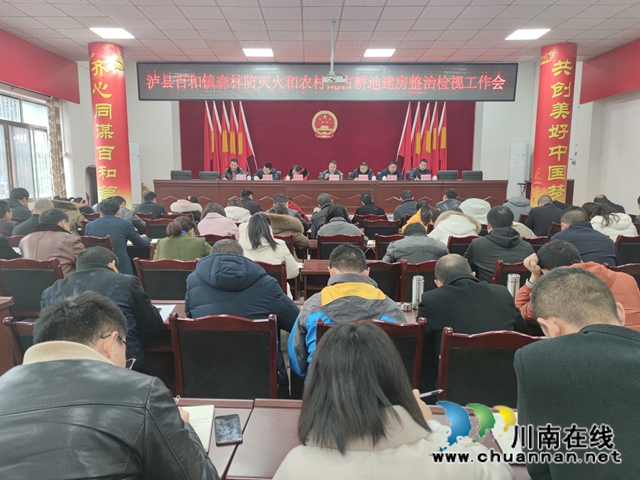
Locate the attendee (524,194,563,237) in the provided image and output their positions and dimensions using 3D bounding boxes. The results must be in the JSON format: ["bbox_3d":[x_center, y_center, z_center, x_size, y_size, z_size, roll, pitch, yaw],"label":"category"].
[{"bbox_3d":[2.952,0.011,6.067,0.540,1.243,0.750,0,8,0],"label":"attendee"}]

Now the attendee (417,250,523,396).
[{"bbox_3d":[0.674,0.654,2.184,0.530,1.170,0.780,0,8,-1],"label":"attendee"}]

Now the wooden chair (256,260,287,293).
[{"bbox_3d":[-0.467,0.585,3.405,0.460,0.950,0.540,0,9,-1],"label":"wooden chair"}]

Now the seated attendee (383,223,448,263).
[{"bbox_3d":[0.710,0.459,3.514,0.520,1.180,0.780,0,8,-1],"label":"seated attendee"}]

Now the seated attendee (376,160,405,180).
[{"bbox_3d":[1.520,-1.111,9.541,0.580,1.150,0.750,0,9,0],"label":"seated attendee"}]

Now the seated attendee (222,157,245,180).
[{"bbox_3d":[-1.712,-0.978,8.837,0.540,1.270,0.750,0,8,0],"label":"seated attendee"}]

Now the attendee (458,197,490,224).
[{"bbox_3d":[1.960,0.082,5.813,0.480,1.280,0.750,0,8,-1],"label":"attendee"}]

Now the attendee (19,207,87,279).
[{"bbox_3d":[-1.976,0.374,3.488,0.540,1.247,0.750,0,8,0],"label":"attendee"}]

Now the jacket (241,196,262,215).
[{"bbox_3d":[-1.085,-0.303,6.940,0.460,0.690,0.460,2,8,11],"label":"jacket"}]

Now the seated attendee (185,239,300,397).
[{"bbox_3d":[-0.380,0.598,2.355,0.570,1.200,0.760,0,9,3],"label":"seated attendee"}]

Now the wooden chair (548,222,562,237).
[{"bbox_3d":[2.990,0.231,5.647,0.460,0.950,0.530,0,9,0],"label":"wooden chair"}]

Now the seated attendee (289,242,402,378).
[{"bbox_3d":[0.126,0.584,2.292,0.580,1.174,0.750,0,8,0],"label":"seated attendee"}]

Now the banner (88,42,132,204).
[{"bbox_3d":[-4.439,-1.969,9.463,0.670,4.080,0.670,0,9,-1],"label":"banner"}]

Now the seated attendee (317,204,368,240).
[{"bbox_3d":[0.223,0.229,4.868,0.530,1.210,0.750,0,9,-1],"label":"seated attendee"}]

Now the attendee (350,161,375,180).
[{"bbox_3d":[0.974,-1.210,10.335,0.600,1.160,0.750,0,9,-1],"label":"attendee"}]

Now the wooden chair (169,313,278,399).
[{"bbox_3d":[-0.409,0.745,2.199,0.460,0.960,0.520,1,8,2],"label":"wooden chair"}]

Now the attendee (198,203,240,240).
[{"bbox_3d":[-1.011,0.248,4.642,0.470,1.270,0.750,0,8,-1],"label":"attendee"}]

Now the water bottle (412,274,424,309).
[{"bbox_3d":[0.586,0.304,2.638,0.069,0.214,0.069,0,8,-1],"label":"water bottle"}]

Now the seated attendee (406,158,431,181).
[{"bbox_3d":[1.984,-0.981,8.832,0.490,1.260,0.630,1,8,2],"label":"seated attendee"}]

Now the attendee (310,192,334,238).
[{"bbox_3d":[0.123,0.000,6.042,0.520,1.268,0.750,0,8,0],"label":"attendee"}]

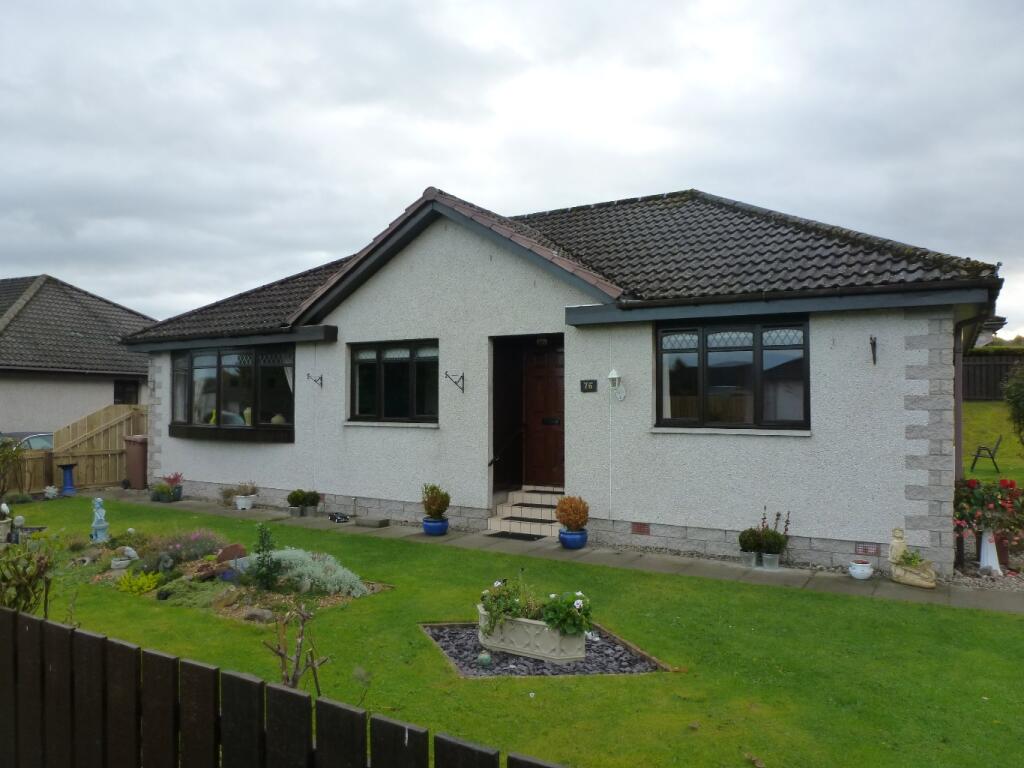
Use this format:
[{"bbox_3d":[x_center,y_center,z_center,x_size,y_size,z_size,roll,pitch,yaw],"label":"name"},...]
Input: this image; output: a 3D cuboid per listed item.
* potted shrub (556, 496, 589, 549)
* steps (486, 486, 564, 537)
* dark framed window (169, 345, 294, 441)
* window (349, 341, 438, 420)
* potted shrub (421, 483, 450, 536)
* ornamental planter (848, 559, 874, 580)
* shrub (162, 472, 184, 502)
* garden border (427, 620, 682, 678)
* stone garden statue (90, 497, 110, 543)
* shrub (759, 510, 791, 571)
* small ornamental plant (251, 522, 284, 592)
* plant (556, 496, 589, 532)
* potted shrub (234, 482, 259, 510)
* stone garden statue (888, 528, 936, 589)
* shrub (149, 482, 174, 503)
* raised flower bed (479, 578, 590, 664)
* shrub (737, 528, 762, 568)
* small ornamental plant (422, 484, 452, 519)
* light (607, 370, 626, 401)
[{"bbox_3d":[0.738,1.675,8.660,0.390,0.603,0.390,0,-1,0],"label":"potted shrub"},{"bbox_3d":[0.393,1.738,9.752,1.120,0.510,0.970,-1,-1,30],"label":"steps"},{"bbox_3d":[-5.039,0.204,12.396,3.300,1.570,0.380,-1,-1,30],"label":"dark framed window"},{"bbox_3d":[-1.725,-0.031,10.544,1.660,1.185,0.100,0,-1,29],"label":"window"},{"bbox_3d":[-1.020,1.650,9.466,0.390,0.673,0.390,0,-1,0],"label":"potted shrub"},{"bbox_3d":[3.502,1.869,7.116,0.250,0.160,0.240,-1,-1,30],"label":"ornamental planter"},{"bbox_3d":[-5.944,1.806,12.450,0.360,0.500,0.340,0,-1,29],"label":"shrub"},{"bbox_3d":[0.166,1.862,4.989,1.662,0.080,1.139,0,-1,-5],"label":"garden border"},{"bbox_3d":[-5.100,1.683,8.800,0.230,0.560,0.220,0,-1,-18],"label":"stone garden statue"},{"bbox_3d":[2.809,1.650,7.623,0.340,0.625,0.340,0,-1,29],"label":"shrub"},{"bbox_3d":[-2.282,1.603,6.600,0.290,0.600,0.280,0,-1,29],"label":"small ornamental plant"},{"bbox_3d":[0.735,1.572,8.568,0.390,0.415,0.390,0,-1,0],"label":"plant"},{"bbox_3d":[-4.330,1.791,11.533,0.410,0.447,0.400,0,-1,29],"label":"potted shrub"},{"bbox_3d":[3.916,1.685,6.944,0.420,0.510,0.260,-1,-2,35],"label":"stone garden statue"},{"bbox_3d":[-6.153,1.930,12.597,0.400,0.301,0.360,-1,-1,30],"label":"shrub"},{"bbox_3d":[0.167,1.637,4.973,0.780,0.400,0.370,0,-1,29],"label":"raised flower bed"},{"bbox_3d":[2.589,1.777,7.740,0.270,0.420,0.270,0,-1,29],"label":"shrub"},{"bbox_3d":[-1.015,1.570,9.430,0.380,0.443,0.380,0,-1,0],"label":"small ornamental plant"},{"bbox_3d":[1.255,0.005,8.512,0.160,0.370,0.270,0,-1,29],"label":"light"}]

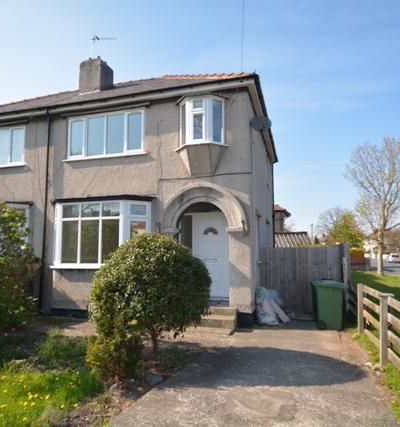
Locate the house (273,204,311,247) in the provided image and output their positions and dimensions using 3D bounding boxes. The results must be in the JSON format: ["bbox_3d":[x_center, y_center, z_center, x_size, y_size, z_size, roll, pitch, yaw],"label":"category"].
[{"bbox_3d":[5.400,1.744,36.000,8.000,7.800,9.000,-2,-6,19],"label":"house"}]

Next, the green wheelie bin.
[{"bbox_3d":[3.060,2.150,7.950,0.730,1.070,0.580,-2,-6,18],"label":"green wheelie bin"}]

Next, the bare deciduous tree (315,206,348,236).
[{"bbox_3d":[17.454,2.868,44.000,5.000,7.630,5.000,-2,-6,18],"label":"bare deciduous tree"}]

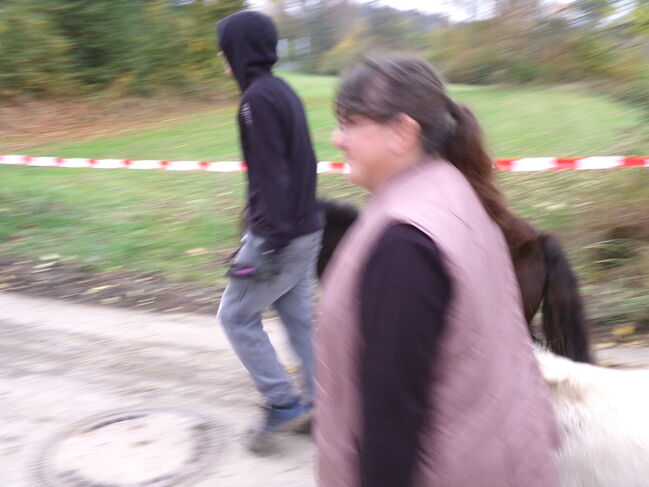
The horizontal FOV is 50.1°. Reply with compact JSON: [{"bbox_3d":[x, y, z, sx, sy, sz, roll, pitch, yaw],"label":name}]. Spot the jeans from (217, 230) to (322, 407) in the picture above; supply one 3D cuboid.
[{"bbox_3d":[-0.216,0.314,2.830,0.420,0.820,0.380,4,12,20],"label":"jeans"}]

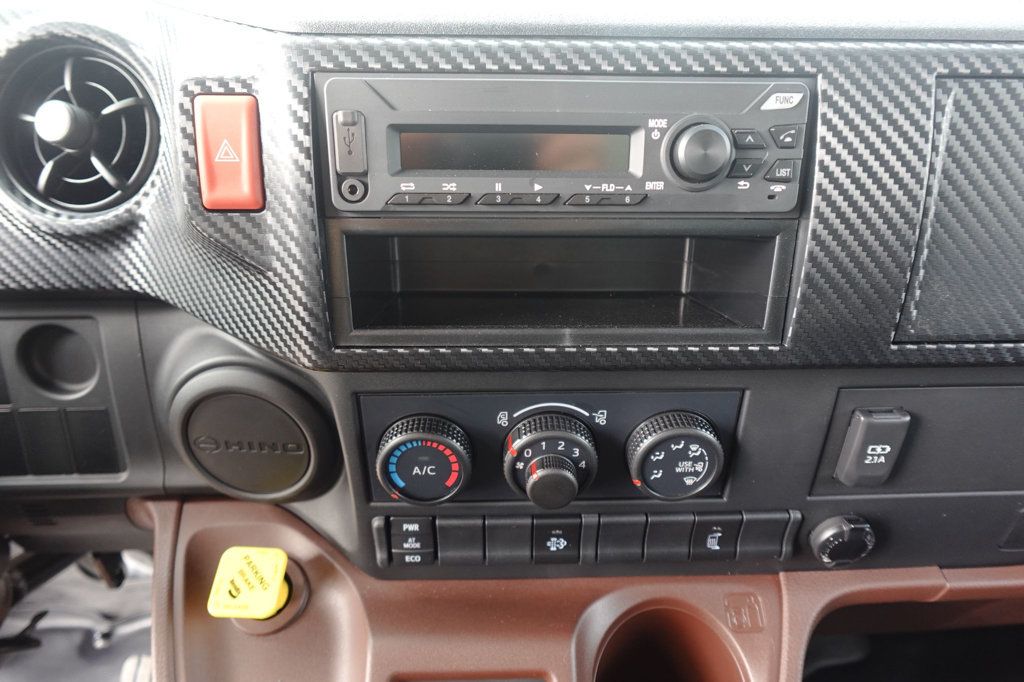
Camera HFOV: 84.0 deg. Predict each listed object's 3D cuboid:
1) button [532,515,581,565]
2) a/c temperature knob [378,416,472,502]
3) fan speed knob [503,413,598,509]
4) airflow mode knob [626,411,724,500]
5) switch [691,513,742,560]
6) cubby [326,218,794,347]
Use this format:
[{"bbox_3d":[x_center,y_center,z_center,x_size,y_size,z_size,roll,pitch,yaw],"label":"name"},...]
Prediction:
[{"bbox_3d":[0.021,0.095,0.280,0.023,0.029,0.010,0,20,0],"label":"button"},{"bbox_3d":[-0.039,0.054,0.253,0.041,0.041,0.014,0,24,0],"label":"a/c temperature knob"},{"bbox_3d":[0.018,0.056,0.248,0.041,0.041,0.026,0,24,0],"label":"fan speed knob"},{"bbox_3d":[0.073,0.052,0.253,0.041,0.041,0.014,0,24,0],"label":"airflow mode knob"},{"bbox_3d":[0.099,0.093,0.280,0.023,0.029,0.010,0,20,0],"label":"switch"},{"bbox_3d":[0.019,-0.033,0.265,0.180,0.050,0.090,0,14,-1],"label":"cubby"}]

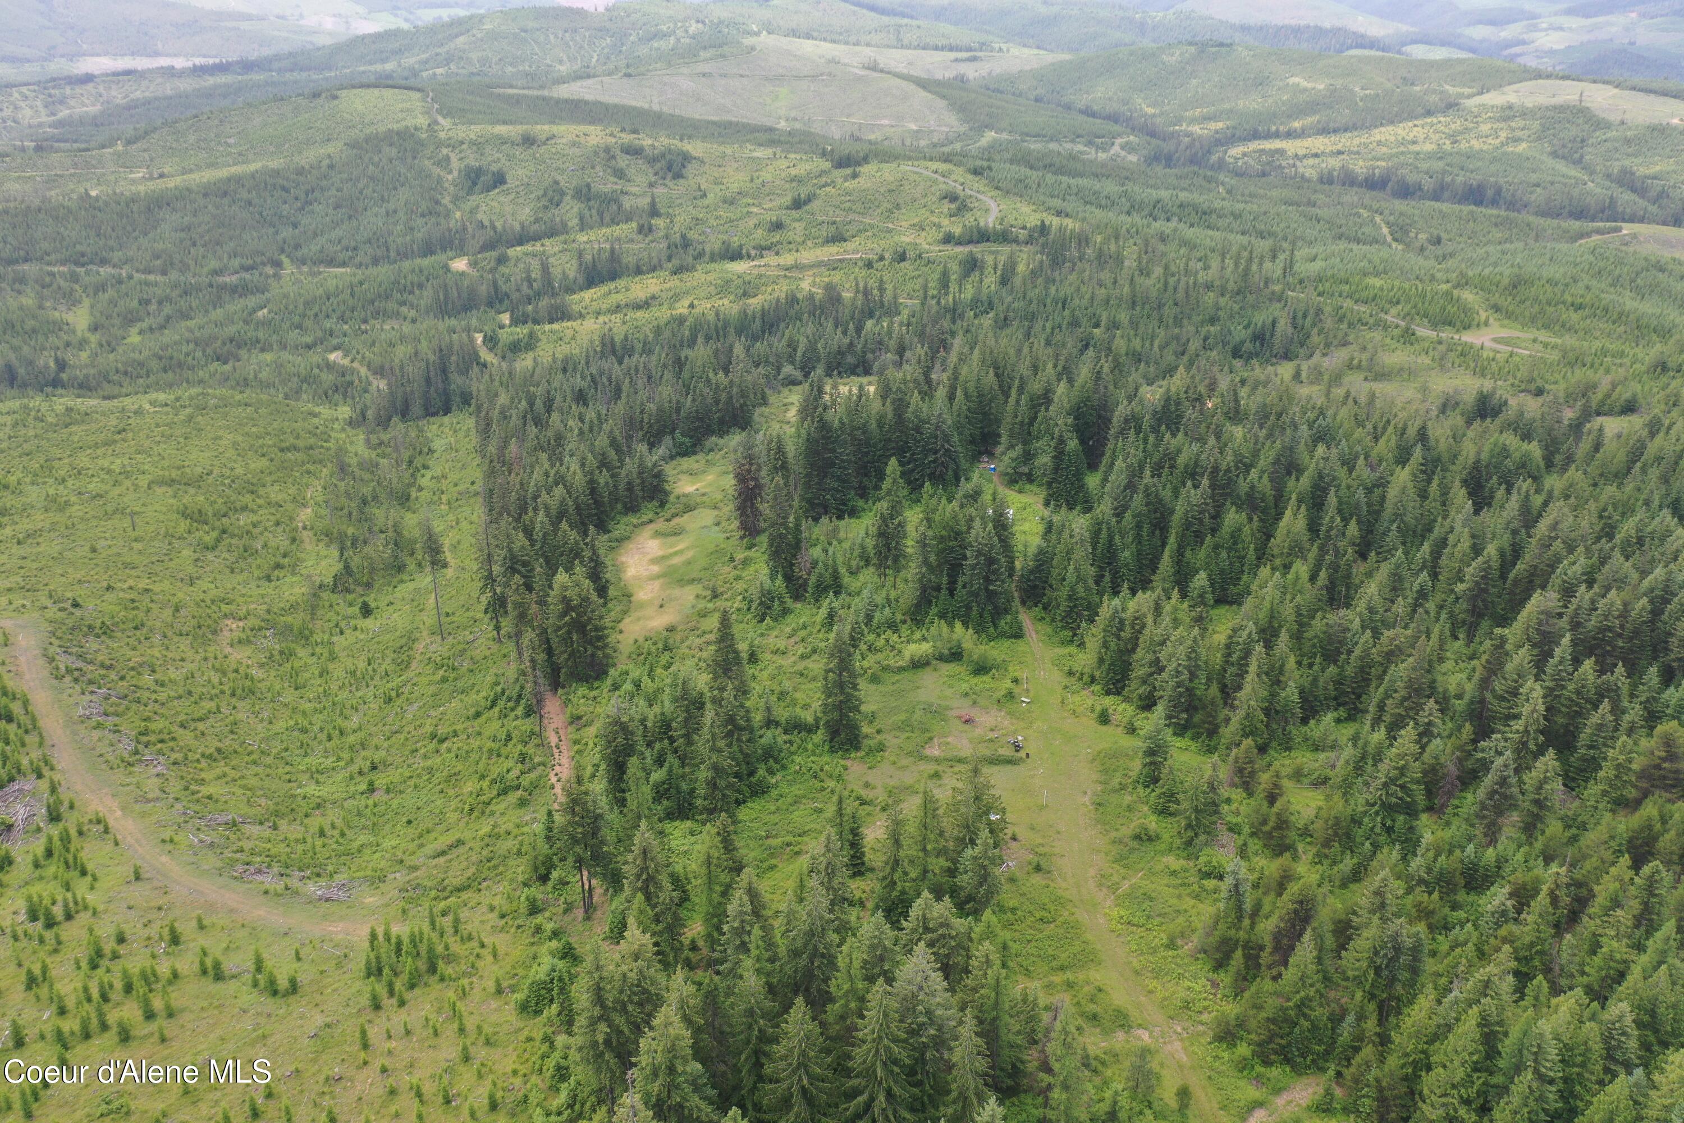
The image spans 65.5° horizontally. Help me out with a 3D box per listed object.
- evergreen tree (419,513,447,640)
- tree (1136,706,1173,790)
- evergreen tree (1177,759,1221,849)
[{"bbox_3d":[-81.160,3.290,260.390,5.280,28.040,5.280,0,24,0],"label":"evergreen tree"},{"bbox_3d":[49.500,29.200,205.280,5.490,14.600,5.490,0,24,0],"label":"tree"},{"bbox_3d":[52.760,35.370,191.270,6.220,14.990,6.220,0,24,0],"label":"evergreen tree"}]

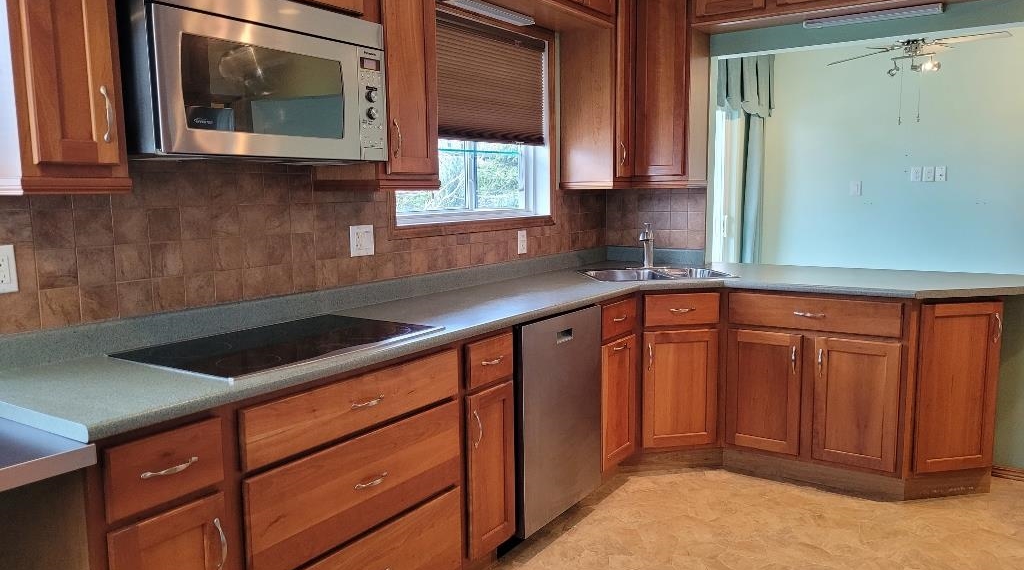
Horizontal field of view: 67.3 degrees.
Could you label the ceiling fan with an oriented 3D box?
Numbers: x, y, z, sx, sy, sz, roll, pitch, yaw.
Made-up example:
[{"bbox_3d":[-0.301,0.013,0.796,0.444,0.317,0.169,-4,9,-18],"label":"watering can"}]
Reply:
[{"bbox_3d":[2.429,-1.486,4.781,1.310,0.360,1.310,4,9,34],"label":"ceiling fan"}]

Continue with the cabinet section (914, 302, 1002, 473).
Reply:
[{"bbox_3d":[1.823,0.407,3.364,0.359,0.709,0.380,-2,7,-8],"label":"cabinet section"}]

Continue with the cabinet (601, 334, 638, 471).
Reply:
[{"bbox_3d":[0.259,0.513,3.629,0.550,0.570,0.321,4,9,34],"label":"cabinet"}]

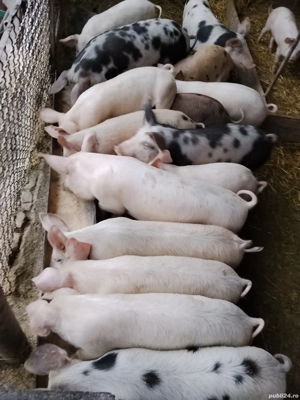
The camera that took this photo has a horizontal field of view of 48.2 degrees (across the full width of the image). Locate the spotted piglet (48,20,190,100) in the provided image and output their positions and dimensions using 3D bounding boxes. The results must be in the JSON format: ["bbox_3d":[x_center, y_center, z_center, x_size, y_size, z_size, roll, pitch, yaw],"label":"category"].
[{"bbox_3d":[-0.141,-0.784,2.062,0.840,0.410,0.250,-26,62,-15],"label":"spotted piglet"}]

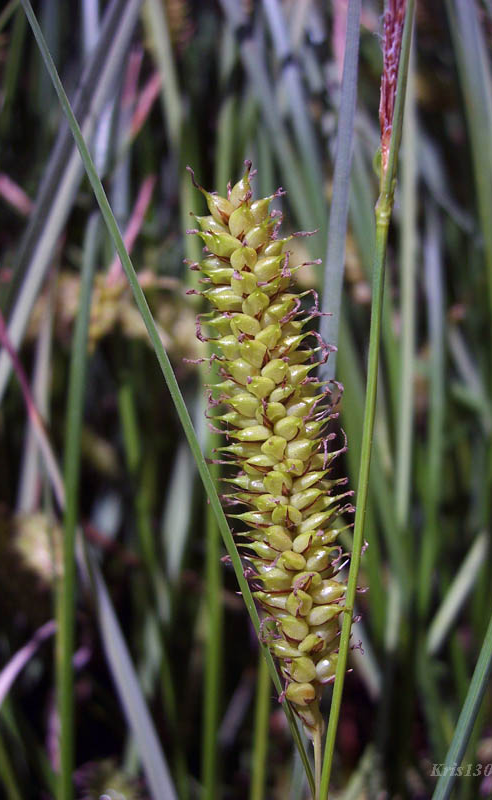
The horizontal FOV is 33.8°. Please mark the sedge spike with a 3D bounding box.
[{"bbox_3d":[0.004,0.006,0.092,0.014,0.065,0.014,-7,5,0],"label":"sedge spike"}]

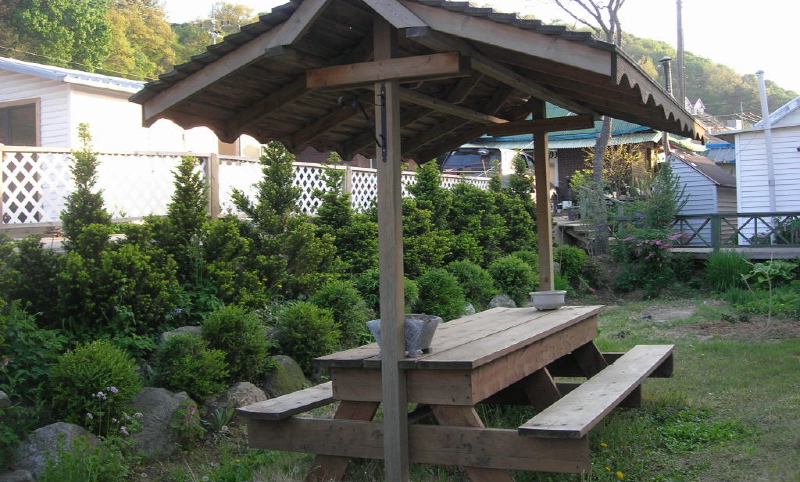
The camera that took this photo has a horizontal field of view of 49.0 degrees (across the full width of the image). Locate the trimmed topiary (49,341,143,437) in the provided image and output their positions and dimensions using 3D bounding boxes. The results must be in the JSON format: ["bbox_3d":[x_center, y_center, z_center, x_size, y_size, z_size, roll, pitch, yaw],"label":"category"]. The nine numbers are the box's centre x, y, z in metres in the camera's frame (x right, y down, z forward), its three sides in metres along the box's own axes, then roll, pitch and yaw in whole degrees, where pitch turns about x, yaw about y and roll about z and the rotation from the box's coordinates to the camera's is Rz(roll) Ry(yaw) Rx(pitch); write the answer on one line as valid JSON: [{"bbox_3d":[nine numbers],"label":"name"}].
[{"bbox_3d":[-2.074,1.001,6.000,0.630,0.660,0.620,-2,0,-19],"label":"trimmed topiary"}]

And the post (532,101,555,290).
[{"bbox_3d":[1.249,0.051,7.508,0.094,2.548,0.094,-2,0,25],"label":"post"}]

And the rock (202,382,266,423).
[{"bbox_3d":[-1.300,1.277,6.900,0.500,0.350,0.420,-2,0,-11],"label":"rock"}]

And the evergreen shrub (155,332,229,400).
[{"bbox_3d":[-1.430,0.870,6.020,0.480,0.480,0.480,-2,0,-11],"label":"evergreen shrub"}]

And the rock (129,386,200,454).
[{"bbox_3d":[-1.502,1.157,5.600,0.450,0.450,0.420,-2,0,25],"label":"rock"}]

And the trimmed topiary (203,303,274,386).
[{"bbox_3d":[-1.306,0.837,7.100,0.580,0.630,0.580,-2,0,0],"label":"trimmed topiary"}]

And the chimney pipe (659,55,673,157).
[{"bbox_3d":[6.664,-3.369,22.000,0.300,2.550,0.300,-2,0,25],"label":"chimney pipe"}]

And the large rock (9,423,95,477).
[{"bbox_3d":[-2.158,1.325,5.500,0.570,0.380,0.450,-2,0,-21],"label":"large rock"}]

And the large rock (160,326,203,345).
[{"bbox_3d":[-1.865,0.852,7.600,0.500,0.270,0.380,-2,0,-14],"label":"large rock"}]

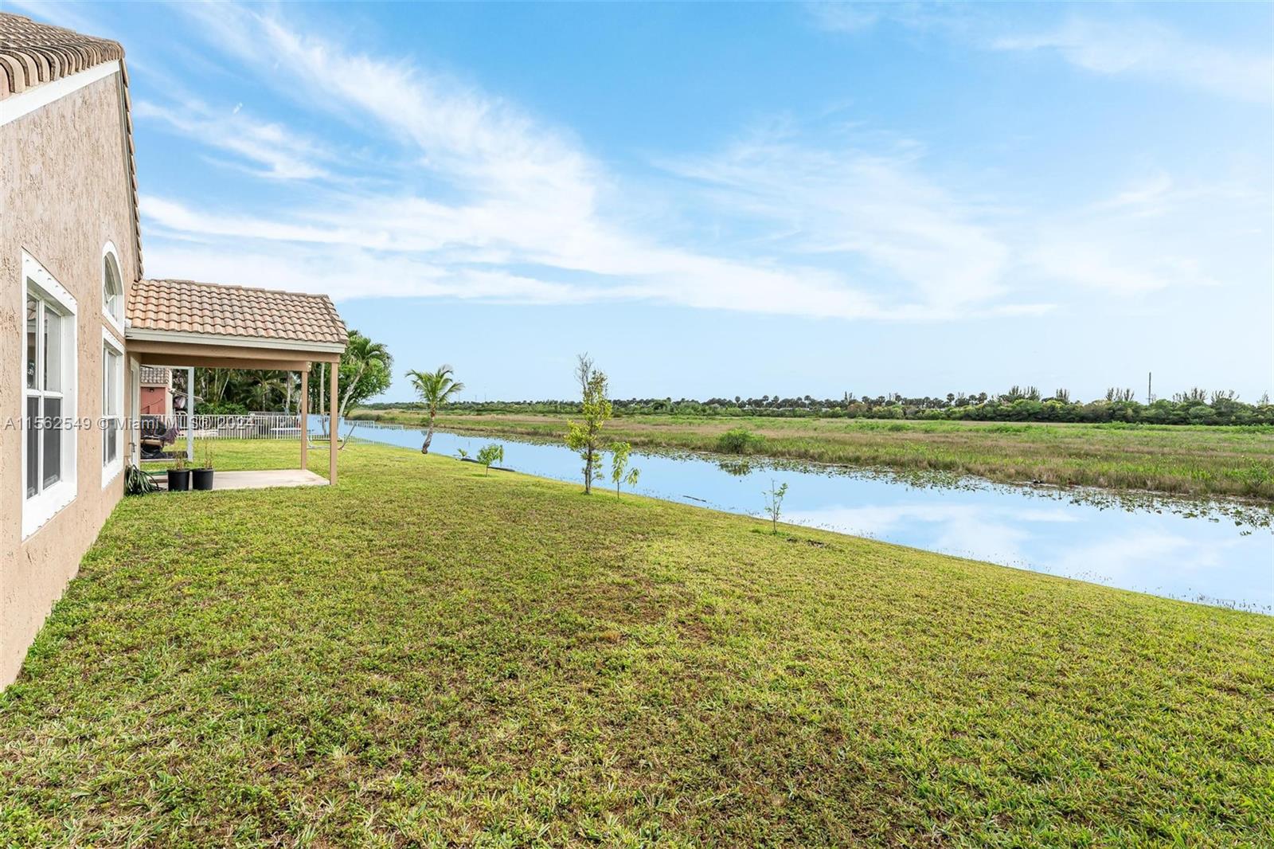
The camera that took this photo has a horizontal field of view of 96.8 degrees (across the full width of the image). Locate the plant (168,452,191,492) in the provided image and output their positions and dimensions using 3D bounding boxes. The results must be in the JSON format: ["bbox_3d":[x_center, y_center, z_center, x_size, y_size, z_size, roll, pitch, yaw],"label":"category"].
[{"bbox_3d":[-8.239,0.841,10.197,0.336,0.701,0.336,0,1,-38],"label":"plant"}]

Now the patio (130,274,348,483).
[{"bbox_3d":[-8.285,-0.856,11.802,3.292,4.044,4.292,0,1,-38],"label":"patio"}]

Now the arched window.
[{"bbox_3d":[-7.302,-1.909,7.877,0.117,1.134,2.978,0,1,-38],"label":"arched window"}]

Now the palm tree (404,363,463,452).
[{"bbox_3d":[-8.306,-0.634,23.336,2.336,3.647,2.336,0,1,-38],"label":"palm tree"}]

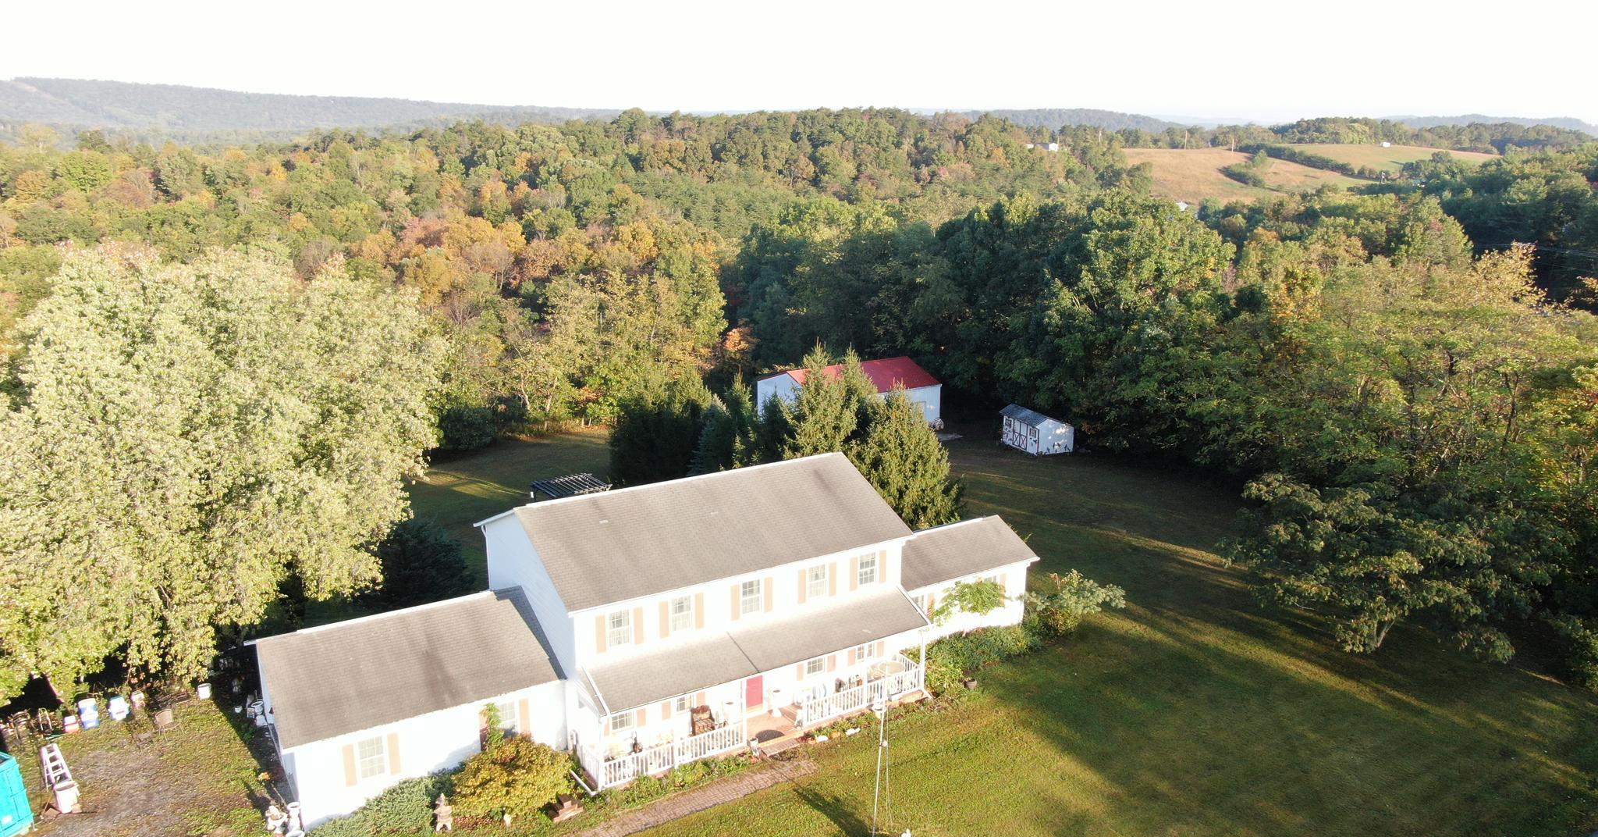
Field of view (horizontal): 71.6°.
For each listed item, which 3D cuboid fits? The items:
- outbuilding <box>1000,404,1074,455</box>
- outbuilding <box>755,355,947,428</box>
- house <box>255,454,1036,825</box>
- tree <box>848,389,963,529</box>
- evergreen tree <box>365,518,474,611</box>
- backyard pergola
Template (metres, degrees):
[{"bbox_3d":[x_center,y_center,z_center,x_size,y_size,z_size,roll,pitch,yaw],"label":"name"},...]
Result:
[{"bbox_3d":[17.494,0.777,81.170,3.130,2.750,4.390,-5,15,-23],"label":"outbuilding"},{"bbox_3d":[4.000,-1.864,87.120,11.540,4.800,8.700,-9,17,-35],"label":"outbuilding"},{"bbox_3d":[-4.222,6.281,40.770,28.080,7.740,11.190,-8,17,-32],"label":"house"},{"bbox_3d":[5.177,2.257,58.016,6.100,8.300,6.100,1,14,0],"label":"tree"},{"bbox_3d":[-15.765,6.492,46.612,4.500,5.000,4.500,-8,17,-32],"label":"evergreen tree"},{"bbox_3d":[-12.505,4.827,61.615,3.650,2.500,2.750,-8,17,-32],"label":"backyard pergola"}]

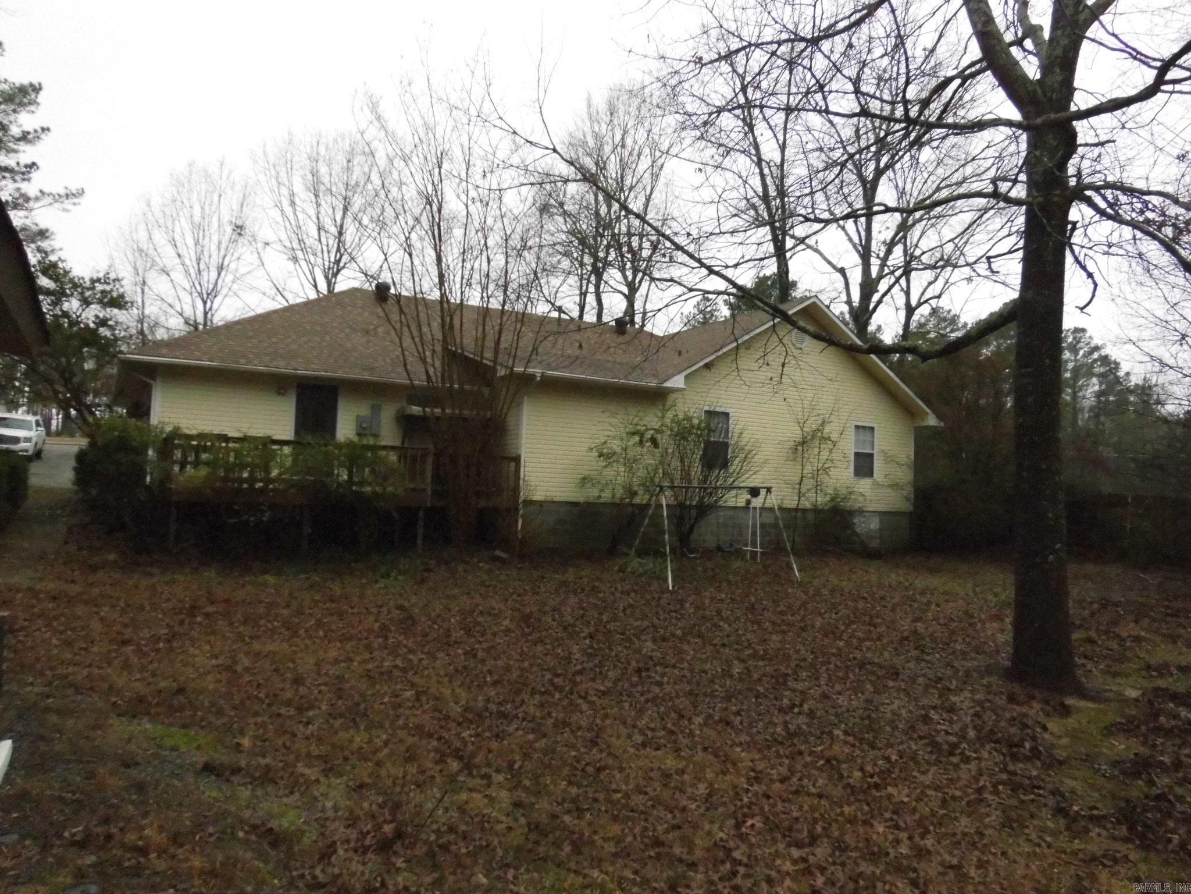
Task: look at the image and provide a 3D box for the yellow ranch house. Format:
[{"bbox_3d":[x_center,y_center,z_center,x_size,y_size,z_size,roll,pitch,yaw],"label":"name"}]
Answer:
[{"bbox_3d":[-2.437,-0.891,25.645,20.750,6.850,14.100,4,-3,-30],"label":"yellow ranch house"}]

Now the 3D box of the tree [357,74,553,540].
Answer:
[{"bbox_3d":[-2.750,-2.720,17.400,3.900,9.600,3.800,4,-3,-30],"label":"tree"}]

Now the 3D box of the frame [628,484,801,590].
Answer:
[{"bbox_3d":[2.300,1.640,16.400,2.850,1.820,1.680,4,-3,-27],"label":"frame"}]

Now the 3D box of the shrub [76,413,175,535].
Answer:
[{"bbox_3d":[-8.980,0.540,16.300,1.700,2.150,1.650,4,-3,-30],"label":"shrub"}]

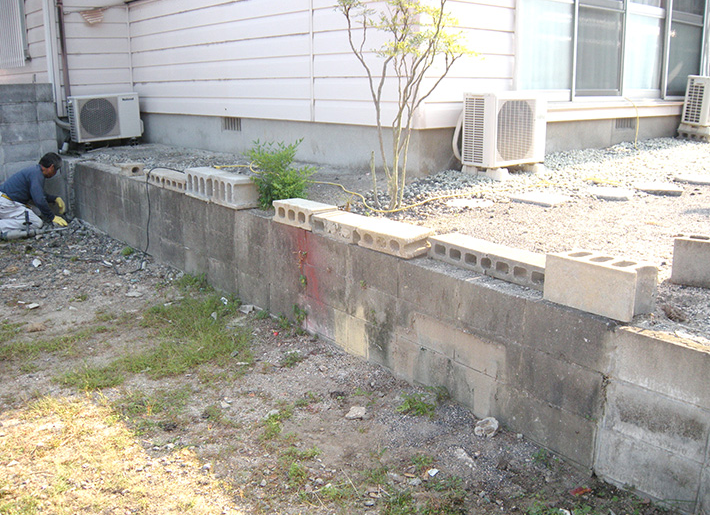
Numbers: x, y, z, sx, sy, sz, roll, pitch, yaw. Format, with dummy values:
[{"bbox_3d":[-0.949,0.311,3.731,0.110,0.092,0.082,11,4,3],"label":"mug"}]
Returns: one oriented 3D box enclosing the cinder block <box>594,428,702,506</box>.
[{"bbox_3d":[1.115,0.764,2.673,0.120,0.195,0.395,-11,18,-38],"label":"cinder block"}]

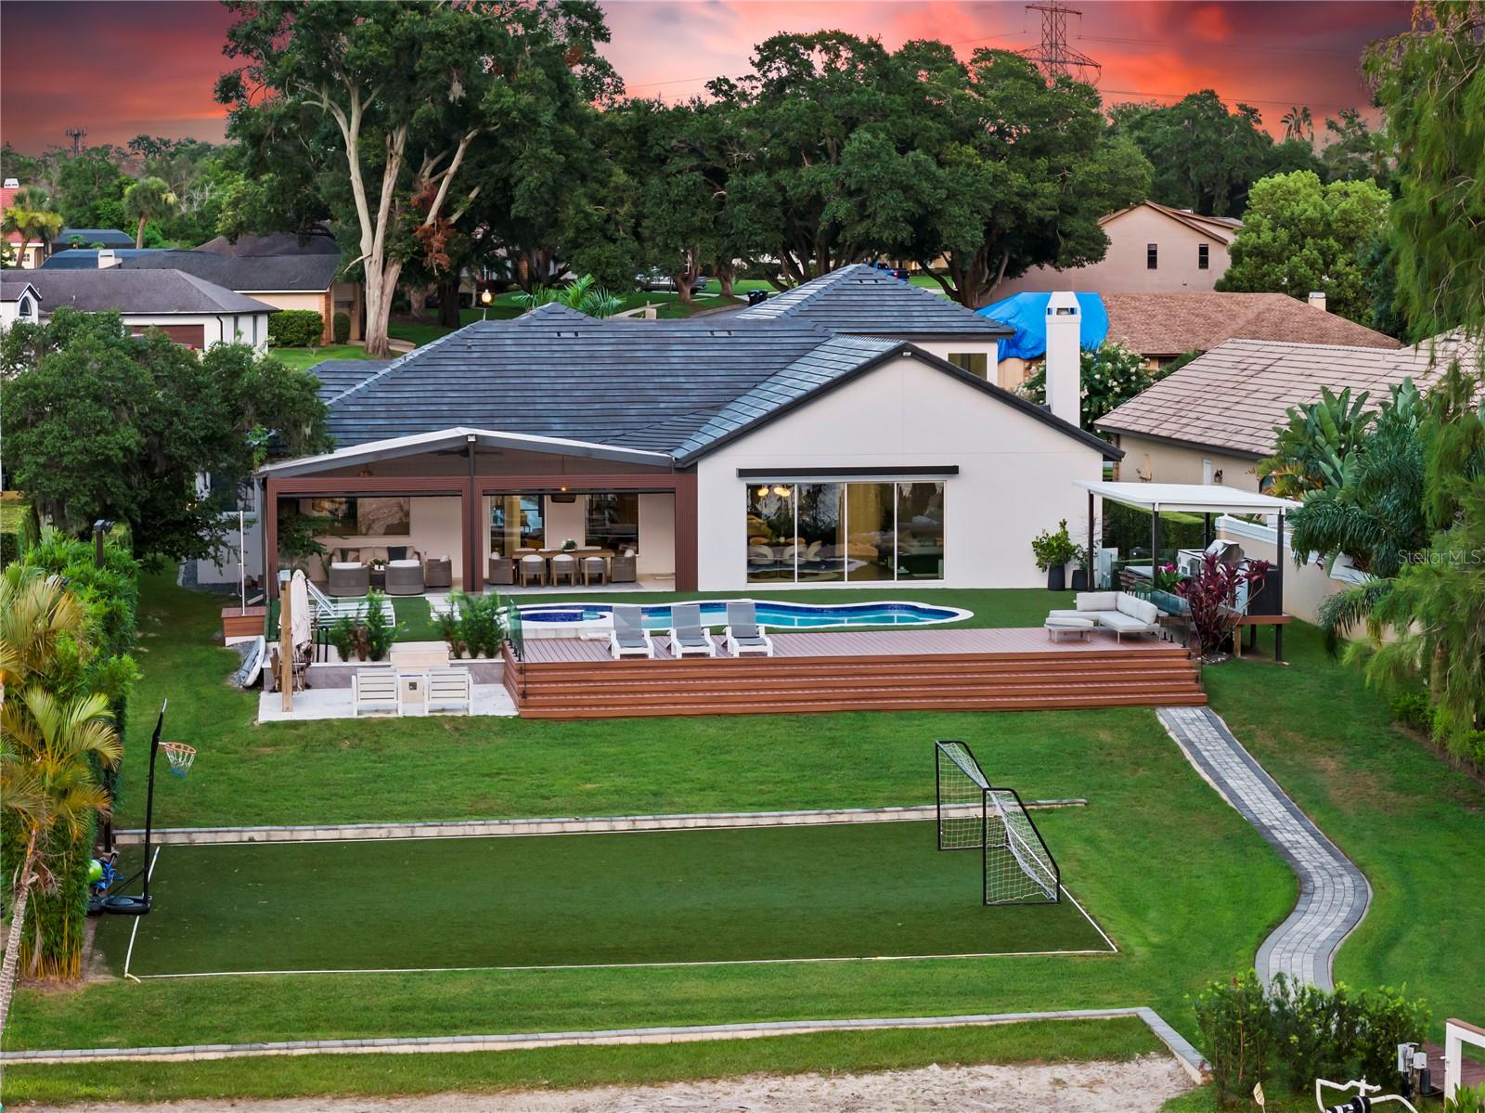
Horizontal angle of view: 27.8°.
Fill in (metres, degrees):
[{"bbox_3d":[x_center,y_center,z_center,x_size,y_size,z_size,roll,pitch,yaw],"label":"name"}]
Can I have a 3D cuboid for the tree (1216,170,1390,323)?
[{"bbox_3d":[27.597,-14.544,147.994,8.200,8.973,8.200,0,5,0],"label":"tree"}]

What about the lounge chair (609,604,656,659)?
[{"bbox_3d":[-2.170,1.486,58.802,0.760,0.900,1.600,-1,5,-8],"label":"lounge chair"}]

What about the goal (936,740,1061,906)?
[{"bbox_3d":[4.105,4.301,48.579,1.200,1.810,3.680,-1,7,-8],"label":"goal"}]

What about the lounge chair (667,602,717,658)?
[{"bbox_3d":[-1.002,1.467,58.968,0.760,0.900,1.600,-1,5,-8],"label":"lounge chair"}]

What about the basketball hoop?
[{"bbox_3d":[-8.677,3.143,46.200,0.540,0.550,0.480,-1,5,-8],"label":"basketball hoop"}]

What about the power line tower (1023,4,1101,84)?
[{"bbox_3d":[33.587,-43.527,320.303,5.800,30.877,12.300,4,7,40],"label":"power line tower"}]

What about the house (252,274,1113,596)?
[{"bbox_3d":[-2.573,-3.941,80.723,20.600,7.850,21.400,-1,5,-8],"label":"house"}]

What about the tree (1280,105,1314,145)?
[{"bbox_3d":[47.126,-30.361,255.569,2.900,15.803,2.900,0,5,0],"label":"tree"}]

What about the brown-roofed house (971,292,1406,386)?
[{"bbox_3d":[17.277,-8.449,126.637,20.750,5.149,11.600,-1,5,-7],"label":"brown-roofed house"}]

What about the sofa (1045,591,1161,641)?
[{"bbox_3d":[7.199,1.288,61.654,2.100,0.720,2.400,-1,5,-8],"label":"sofa"}]

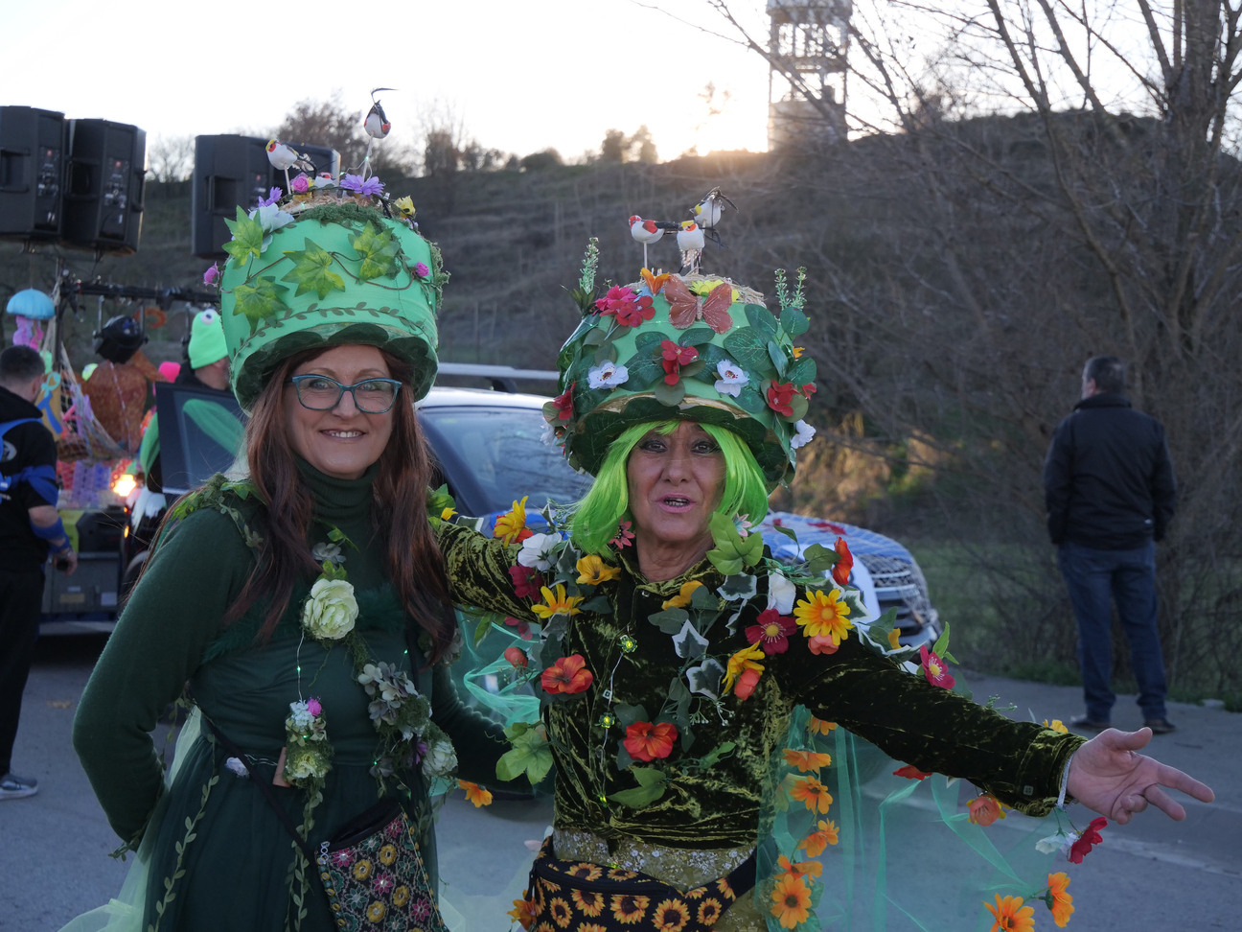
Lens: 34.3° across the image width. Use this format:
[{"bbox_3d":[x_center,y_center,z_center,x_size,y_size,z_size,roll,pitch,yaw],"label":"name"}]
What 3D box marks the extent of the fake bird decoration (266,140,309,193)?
[{"bbox_3d":[-0.447,-0.403,2.700,0.060,0.072,0.045,0,2,-24],"label":"fake bird decoration"}]

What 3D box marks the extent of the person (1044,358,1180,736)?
[{"bbox_3d":[2.288,0.365,9.400,0.610,1.765,0.380,1,2,3],"label":"person"}]

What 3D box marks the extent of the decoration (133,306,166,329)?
[{"bbox_3d":[-2.767,-0.869,11.800,0.200,0.130,0.060,0,2,-18],"label":"decoration"}]

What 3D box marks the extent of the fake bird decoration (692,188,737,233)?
[{"bbox_3d":[0.125,-0.347,2.720,0.050,0.063,0.060,-1,2,-37],"label":"fake bird decoration"}]

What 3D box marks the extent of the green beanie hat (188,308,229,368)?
[{"bbox_3d":[-1.591,-0.492,7.800,0.230,0.230,0.200,0,2,-13],"label":"green beanie hat"}]

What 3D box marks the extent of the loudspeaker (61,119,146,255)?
[{"bbox_3d":[-2.915,-1.594,11.400,0.440,0.690,0.370,0,2,-29],"label":"loudspeaker"}]

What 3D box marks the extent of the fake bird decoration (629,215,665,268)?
[{"bbox_3d":[0.035,-0.302,2.700,0.055,0.070,0.038,1,2,0],"label":"fake bird decoration"}]

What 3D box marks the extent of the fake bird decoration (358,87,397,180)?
[{"bbox_3d":[-0.328,-0.447,2.700,0.048,0.122,0.055,1,2,18],"label":"fake bird decoration"}]

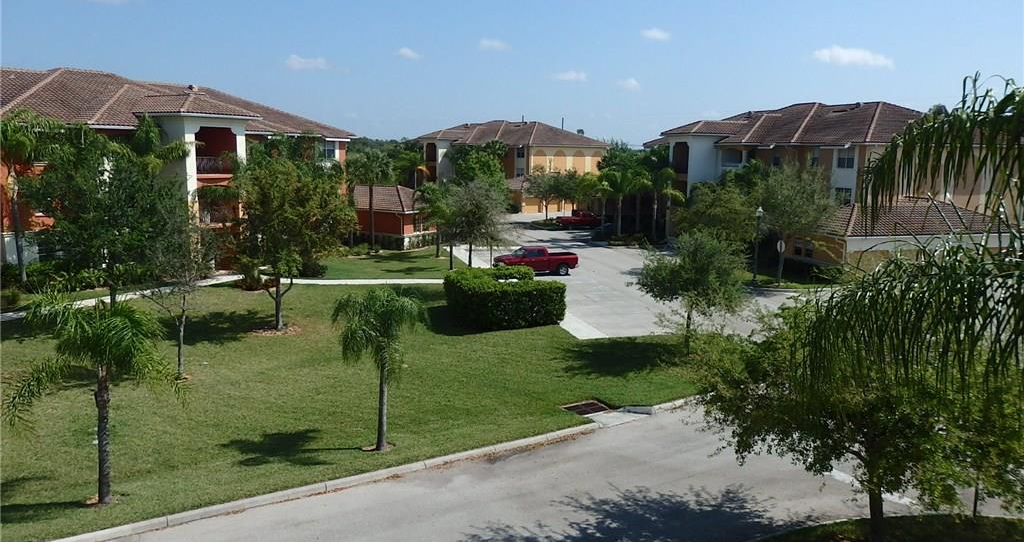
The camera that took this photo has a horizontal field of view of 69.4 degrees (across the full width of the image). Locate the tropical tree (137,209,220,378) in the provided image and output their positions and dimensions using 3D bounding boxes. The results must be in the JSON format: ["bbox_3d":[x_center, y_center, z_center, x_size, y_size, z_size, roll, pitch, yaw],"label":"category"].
[{"bbox_3d":[-11.048,0.687,24.665,2.784,5.860,2.784,1,9,0],"label":"tropical tree"}]

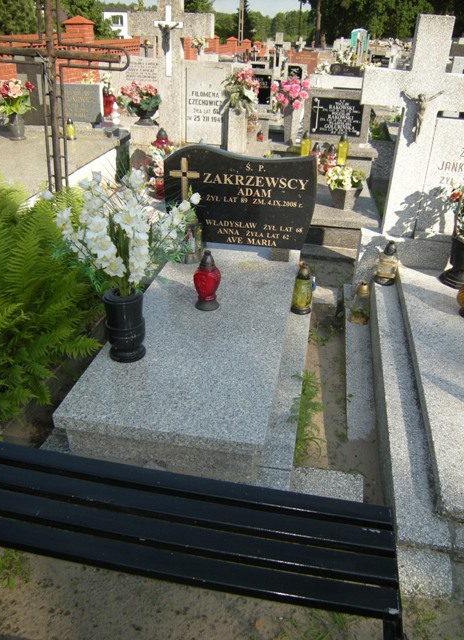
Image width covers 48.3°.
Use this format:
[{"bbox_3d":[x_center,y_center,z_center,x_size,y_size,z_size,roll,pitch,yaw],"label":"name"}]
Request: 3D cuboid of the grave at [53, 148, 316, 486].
[{"bbox_3d":[-0.106,-0.196,2.488,0.970,0.940,1.870,6,29,8],"label":"grave"}]

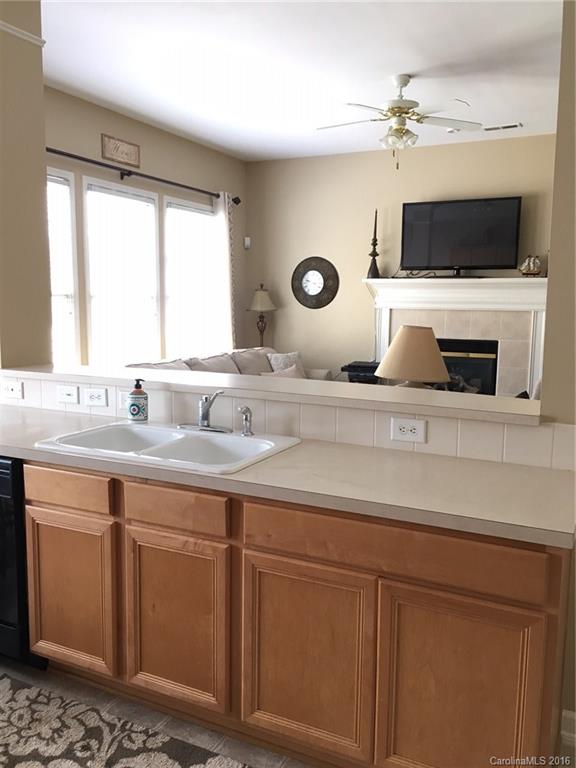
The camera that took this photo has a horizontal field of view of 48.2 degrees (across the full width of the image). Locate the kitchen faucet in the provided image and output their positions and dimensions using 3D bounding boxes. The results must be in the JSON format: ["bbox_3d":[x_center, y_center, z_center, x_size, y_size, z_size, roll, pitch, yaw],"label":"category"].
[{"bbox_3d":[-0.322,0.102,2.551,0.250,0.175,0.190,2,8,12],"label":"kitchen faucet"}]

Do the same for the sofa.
[{"bbox_3d":[-0.512,0.210,6.066,0.950,0.925,2.500,4,8,27],"label":"sofa"}]

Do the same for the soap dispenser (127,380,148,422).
[{"bbox_3d":[-0.652,0.073,2.785,0.086,0.180,0.085,1,7,0],"label":"soap dispenser"}]

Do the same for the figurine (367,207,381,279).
[{"bbox_3d":[0.975,-1.558,7.215,0.136,0.770,0.136,4,8,27],"label":"figurine"}]

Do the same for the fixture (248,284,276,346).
[{"bbox_3d":[-0.297,-0.314,7.332,0.400,1.620,0.400,4,8,26],"label":"fixture"}]

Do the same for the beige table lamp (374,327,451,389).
[{"bbox_3d":[0.641,0.032,3.401,0.395,0.680,0.395,4,8,26],"label":"beige table lamp"}]

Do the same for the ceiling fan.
[{"bbox_3d":[0.823,-1.970,4.687,1.270,0.510,1.270,4,8,26],"label":"ceiling fan"}]

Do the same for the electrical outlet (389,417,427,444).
[{"bbox_3d":[0.435,0.168,2.313,0.130,0.083,0.012,4,8,26],"label":"electrical outlet"}]

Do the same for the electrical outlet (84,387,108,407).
[{"bbox_3d":[-0.894,0.064,2.992,0.124,0.080,0.012,4,8,27],"label":"electrical outlet"}]

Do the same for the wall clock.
[{"bbox_3d":[0.309,-1.155,7.343,0.600,0.600,0.050,4,8,26],"label":"wall clock"}]

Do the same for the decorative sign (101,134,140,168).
[{"bbox_3d":[-1.550,-2.167,6.020,0.020,0.218,0.523,4,8,27],"label":"decorative sign"}]

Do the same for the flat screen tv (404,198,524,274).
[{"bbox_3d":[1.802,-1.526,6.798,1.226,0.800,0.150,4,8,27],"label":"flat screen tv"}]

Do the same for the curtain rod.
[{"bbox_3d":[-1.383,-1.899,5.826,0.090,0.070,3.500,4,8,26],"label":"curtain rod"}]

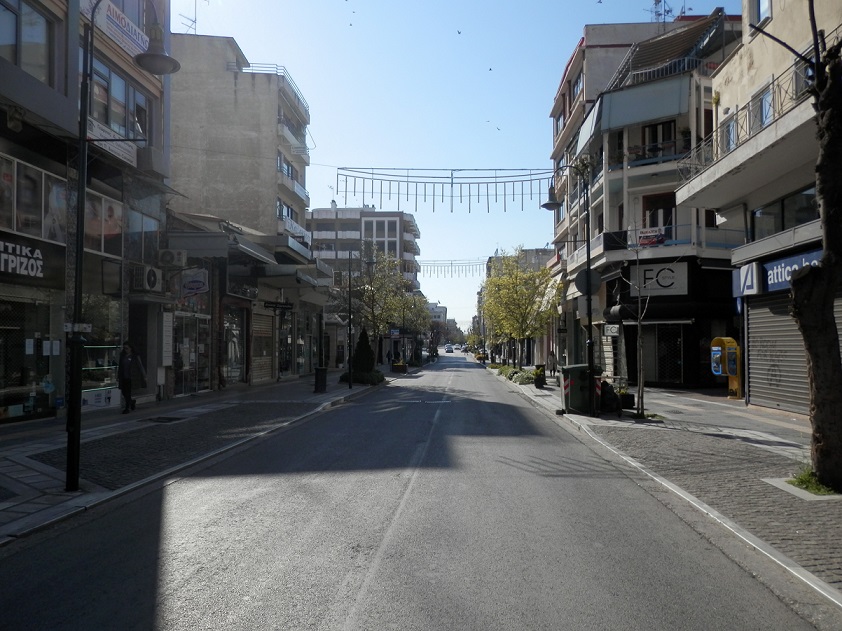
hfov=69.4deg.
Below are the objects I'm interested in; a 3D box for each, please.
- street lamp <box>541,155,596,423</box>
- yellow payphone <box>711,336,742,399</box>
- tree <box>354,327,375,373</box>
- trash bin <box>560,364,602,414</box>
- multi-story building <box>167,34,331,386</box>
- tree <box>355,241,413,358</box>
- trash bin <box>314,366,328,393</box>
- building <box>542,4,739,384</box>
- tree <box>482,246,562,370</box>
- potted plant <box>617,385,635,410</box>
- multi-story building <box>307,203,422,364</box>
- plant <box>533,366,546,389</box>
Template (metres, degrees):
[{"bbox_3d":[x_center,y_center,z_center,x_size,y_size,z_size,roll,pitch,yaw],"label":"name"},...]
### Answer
[{"bbox_3d":[3.458,-0.633,14.250,1.270,6.000,0.450,0,-3,4],"label":"street lamp"},{"bbox_3d":[9.649,1.642,19.200,0.620,1.950,0.620,1,-3,-21],"label":"yellow payphone"},{"bbox_3d":[-2.881,1.810,31.000,1.080,2.500,1.080,0,-3,4],"label":"tree"},{"bbox_3d":[3.951,1.837,15.300,1.020,1.220,1.200,0,-3,4],"label":"trash bin"},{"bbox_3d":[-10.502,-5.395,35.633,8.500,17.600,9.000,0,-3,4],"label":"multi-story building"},{"bbox_3d":[-2.248,-0.438,35.500,3.700,7.800,3.700,0,-3,4],"label":"tree"},{"bbox_3d":[-3.568,2.313,21.800,0.460,0.930,0.460,0,-3,4],"label":"trash bin"},{"bbox_3d":[12.588,-5.851,30.486,10.000,18.000,17.000,0,-3,4],"label":"building"},{"bbox_3d":[5.456,-0.190,33.000,4.200,7.100,4.200,0,-3,4],"label":"tree"},{"bbox_3d":[5.551,2.199,16.500,0.520,0.650,0.480,0,-3,4],"label":"potted plant"},{"bbox_3d":[-9.455,-4.553,99.252,16.000,22.500,15.000,0,-3,4],"label":"multi-story building"},{"bbox_3d":[4.717,2.468,24.200,0.520,0.850,0.520,0,-3,4],"label":"plant"}]

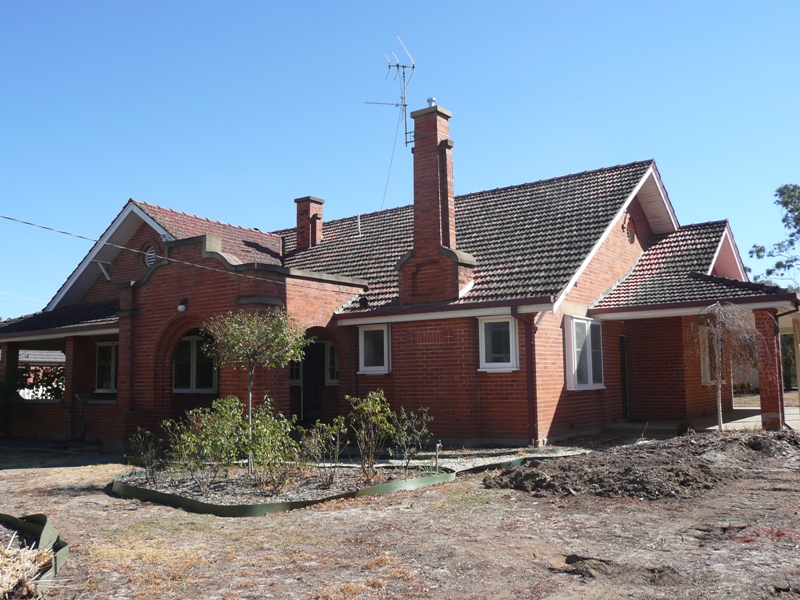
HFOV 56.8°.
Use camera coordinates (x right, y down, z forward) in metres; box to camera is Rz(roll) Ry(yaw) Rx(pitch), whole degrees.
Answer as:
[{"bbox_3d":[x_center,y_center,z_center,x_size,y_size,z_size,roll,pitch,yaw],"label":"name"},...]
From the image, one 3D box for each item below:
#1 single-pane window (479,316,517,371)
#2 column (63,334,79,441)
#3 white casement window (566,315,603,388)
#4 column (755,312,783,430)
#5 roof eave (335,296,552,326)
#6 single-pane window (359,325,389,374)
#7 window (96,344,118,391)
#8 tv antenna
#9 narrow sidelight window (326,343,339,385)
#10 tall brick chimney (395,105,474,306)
[{"bbox_3d":[1.976,0.875,14.962,0.805,1.082,0.166,-5,-7,36],"label":"single-pane window"},{"bbox_3d":[-8.549,2.304,19.444,0.359,2.657,0.333,-5,-7,36],"label":"column"},{"bbox_3d":[4.093,1.199,16.378,0.166,1.518,1.748,-5,-7,36],"label":"white casement window"},{"bbox_3d":[7.543,1.416,15.095,0.377,2.443,0.372,-5,-7,36],"label":"column"},{"bbox_3d":[0.825,0.296,15.294,5.279,0.285,0.489,-5,-7,36],"label":"roof eave"},{"bbox_3d":[-0.563,1.121,16.799,0.860,1.100,0.166,-5,-7,36],"label":"single-pane window"},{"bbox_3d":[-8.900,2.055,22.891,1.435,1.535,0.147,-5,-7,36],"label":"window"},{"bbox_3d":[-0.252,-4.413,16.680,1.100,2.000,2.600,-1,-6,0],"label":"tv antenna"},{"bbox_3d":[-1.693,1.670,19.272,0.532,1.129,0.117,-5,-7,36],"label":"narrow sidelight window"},{"bbox_3d":[0.774,-1.986,16.103,1.524,4.241,0.704,-5,-7,36],"label":"tall brick chimney"}]

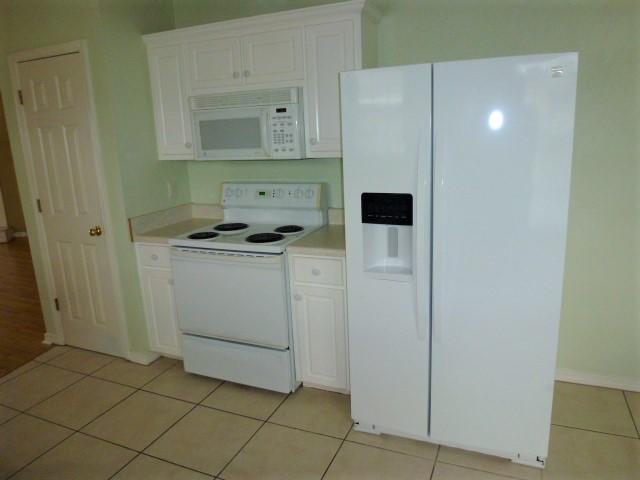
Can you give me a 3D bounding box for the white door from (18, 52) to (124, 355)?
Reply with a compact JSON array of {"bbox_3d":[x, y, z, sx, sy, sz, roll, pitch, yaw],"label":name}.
[{"bbox_3d":[-1.688,-0.170,3.075,0.615,2.030,0.045,3,14,23],"label":"white door"}]

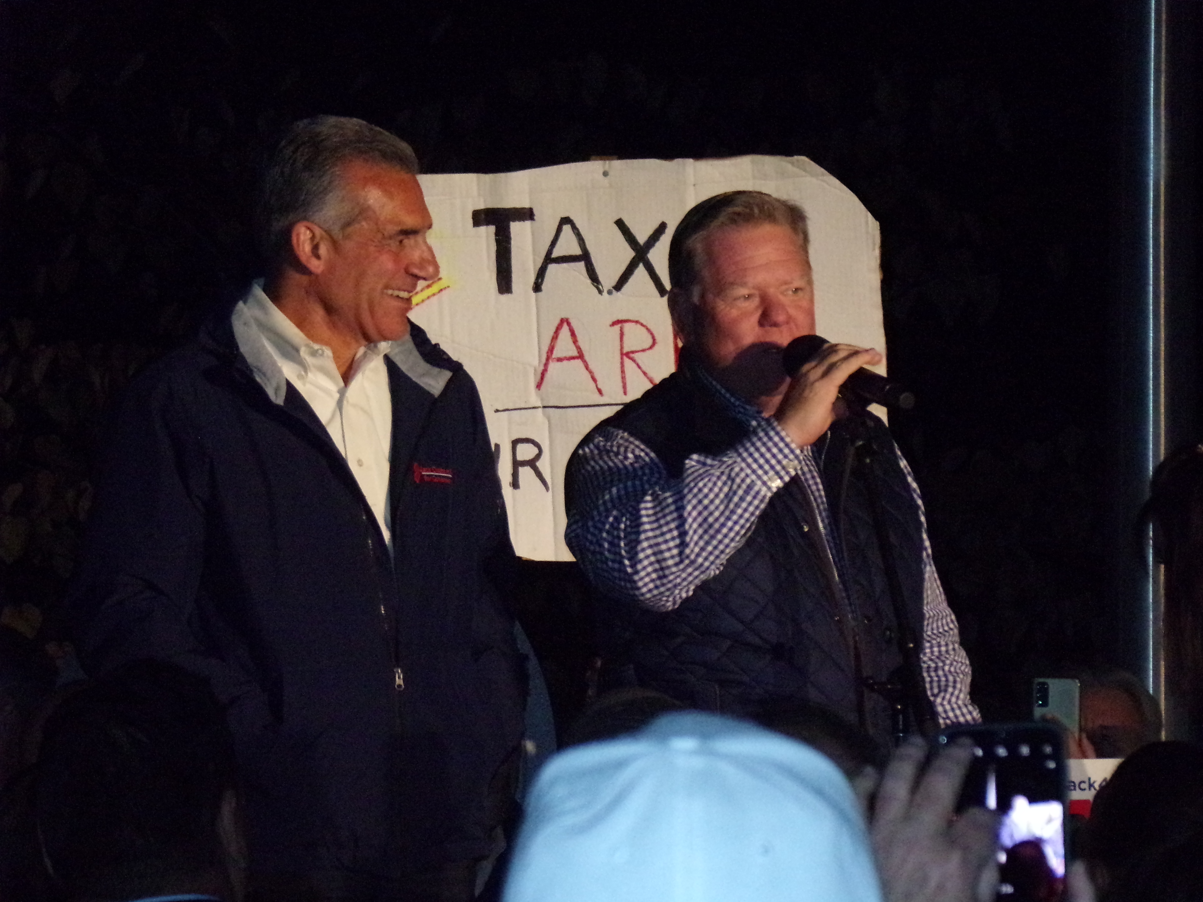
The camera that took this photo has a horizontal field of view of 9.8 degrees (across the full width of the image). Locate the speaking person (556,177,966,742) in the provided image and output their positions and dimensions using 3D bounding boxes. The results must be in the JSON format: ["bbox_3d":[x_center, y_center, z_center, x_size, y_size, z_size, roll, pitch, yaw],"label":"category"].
[{"bbox_3d":[0.200,0.585,8.050,0.560,1.780,0.430,0,-1,-34],"label":"speaking person"}]

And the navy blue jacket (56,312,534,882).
[{"bbox_3d":[-0.340,0.142,7.800,0.570,0.670,0.360,0,-1,-35],"label":"navy blue jacket"}]

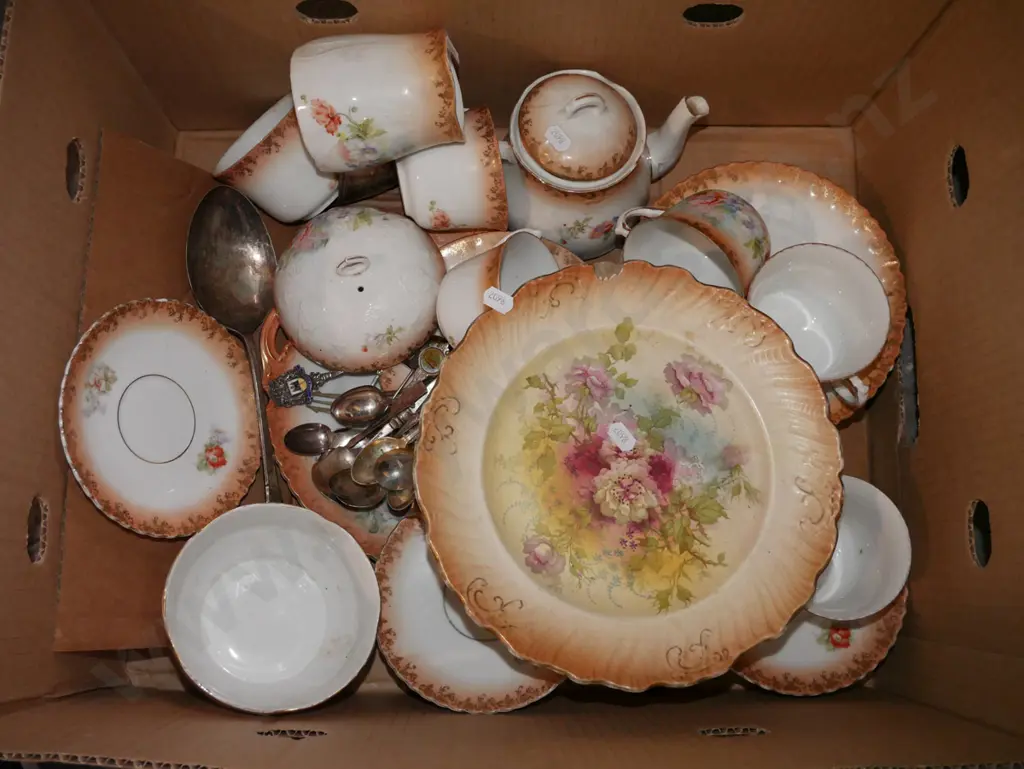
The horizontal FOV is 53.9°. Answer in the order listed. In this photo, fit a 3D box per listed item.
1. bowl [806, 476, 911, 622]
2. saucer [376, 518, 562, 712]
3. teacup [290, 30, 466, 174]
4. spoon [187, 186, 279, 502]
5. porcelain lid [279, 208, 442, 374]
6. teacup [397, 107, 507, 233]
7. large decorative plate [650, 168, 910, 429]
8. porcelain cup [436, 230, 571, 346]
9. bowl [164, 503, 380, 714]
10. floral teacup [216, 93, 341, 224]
[{"bbox_3d":[0.195,0.103,0.623,0.086,0.056,0.086,0,79,-1],"label":"bowl"},{"bbox_3d":[-0.017,0.136,0.632,0.136,0.023,0.136,0,79,-1],"label":"saucer"},{"bbox_3d":[-0.081,-0.172,0.612,0.099,0.087,0.081,-6,84,-1],"label":"teacup"},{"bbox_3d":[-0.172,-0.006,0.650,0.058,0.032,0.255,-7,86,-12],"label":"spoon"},{"bbox_3d":[-0.100,-0.065,0.672,0.112,0.052,0.112,0,74,0],"label":"porcelain lid"},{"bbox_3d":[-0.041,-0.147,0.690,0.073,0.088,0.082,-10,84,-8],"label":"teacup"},{"bbox_3d":[0.168,-0.056,0.672,0.184,0.024,0.184,0,79,-1],"label":"large decorative plate"},{"bbox_3d":[-0.012,-0.060,0.659,0.062,0.084,0.098,-5,50,28],"label":"porcelain cup"},{"bbox_3d":[-0.149,0.140,0.617,0.124,0.058,0.124,0,72,-18],"label":"bowl"},{"bbox_3d":[-0.148,-0.148,0.685,0.086,0.084,0.070,-44,124,-1],"label":"floral teacup"}]

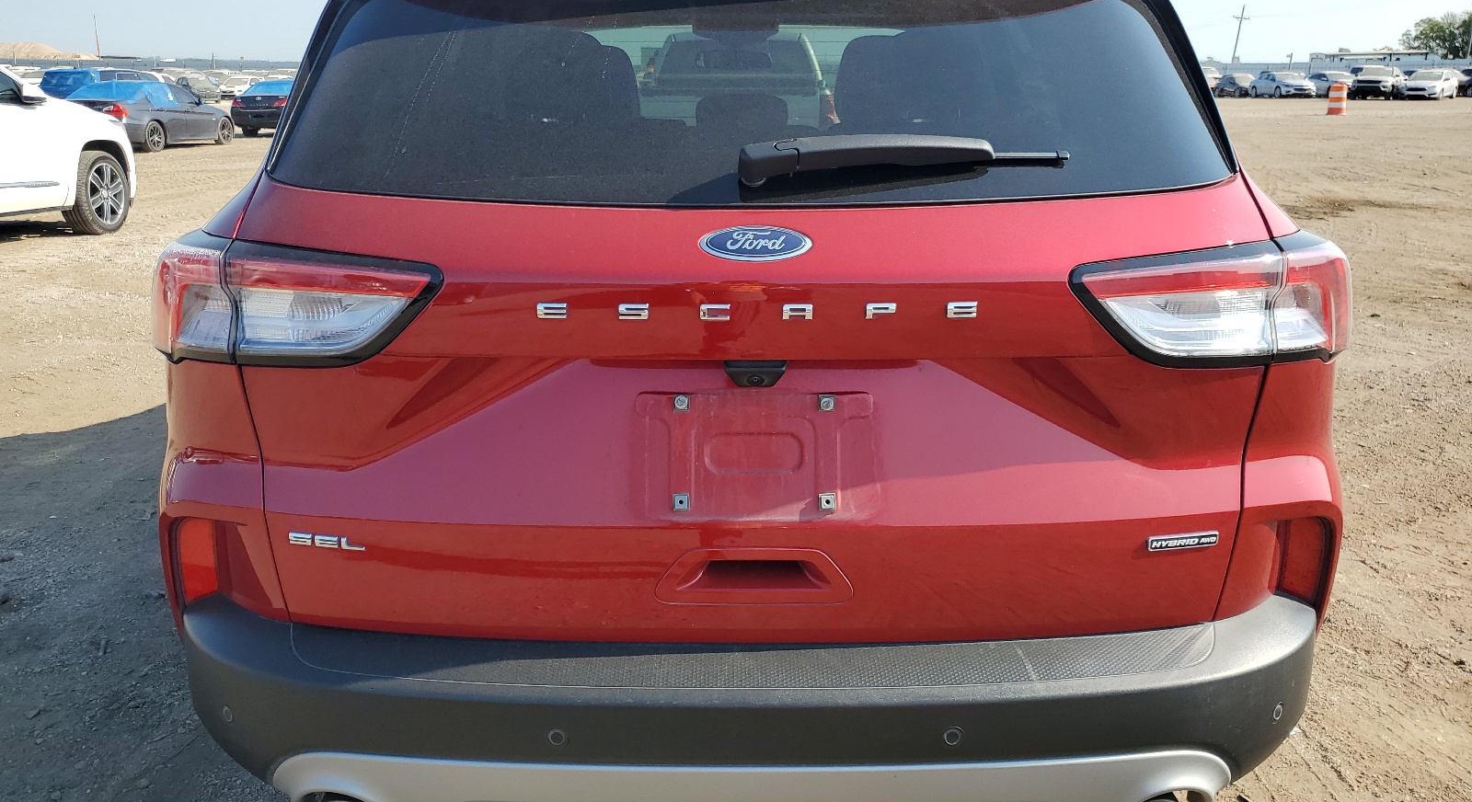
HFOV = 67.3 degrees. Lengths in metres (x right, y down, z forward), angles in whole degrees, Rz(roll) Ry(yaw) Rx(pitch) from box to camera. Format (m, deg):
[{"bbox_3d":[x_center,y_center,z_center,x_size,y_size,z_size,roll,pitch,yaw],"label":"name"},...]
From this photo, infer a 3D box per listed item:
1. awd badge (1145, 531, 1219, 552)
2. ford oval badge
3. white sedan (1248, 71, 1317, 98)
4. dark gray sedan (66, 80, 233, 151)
[{"bbox_3d":[0.569,0.179,1.405,0.098,0.020,0.006,-3,14,-11],"label":"awd badge"},{"bbox_3d":[0.024,-0.189,1.330,0.137,0.055,0.012,0,-16,0],"label":"ford oval badge"},{"bbox_3d":[30.750,-17.720,62.150,1.850,1.460,4.900,0,17,0],"label":"white sedan"},{"bbox_3d":[-13.250,-6.470,25.050,1.820,1.420,4.520,2,17,7],"label":"dark gray sedan"}]

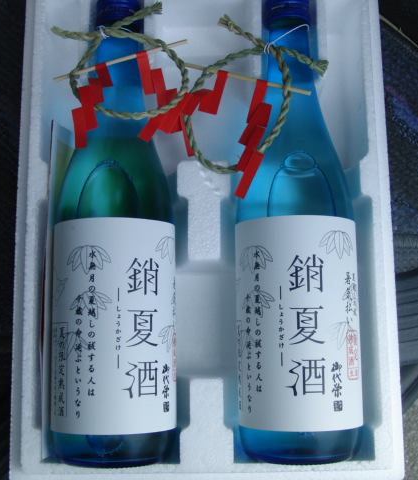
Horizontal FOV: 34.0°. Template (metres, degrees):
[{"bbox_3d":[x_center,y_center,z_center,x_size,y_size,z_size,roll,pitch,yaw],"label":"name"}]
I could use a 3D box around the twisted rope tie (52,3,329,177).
[{"bbox_3d":[-0.011,-0.091,0.417,0.170,0.030,0.115,0,76,0],"label":"twisted rope tie"}]

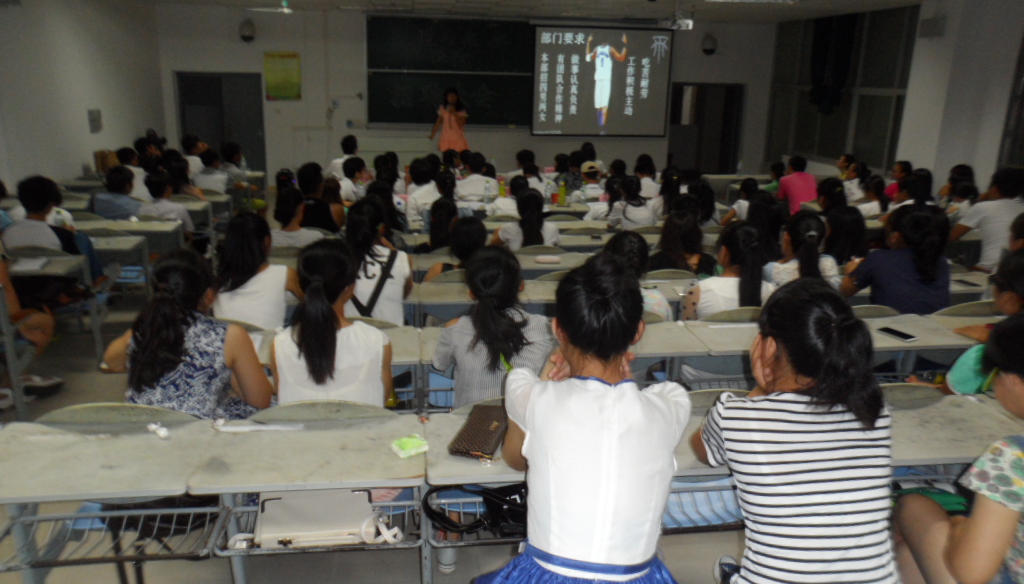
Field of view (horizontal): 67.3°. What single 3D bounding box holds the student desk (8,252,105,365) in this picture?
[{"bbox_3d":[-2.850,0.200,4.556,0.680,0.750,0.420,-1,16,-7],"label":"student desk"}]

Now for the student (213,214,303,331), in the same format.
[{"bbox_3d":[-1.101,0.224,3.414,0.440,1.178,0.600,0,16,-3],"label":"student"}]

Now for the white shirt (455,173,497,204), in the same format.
[{"bbox_3d":[-0.406,-1.097,8.888,0.500,0.560,0.320,0,16,-5],"label":"white shirt"}]

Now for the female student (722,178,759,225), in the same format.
[{"bbox_3d":[1.938,-0.392,6.551,0.440,1.160,0.700,-3,16,-15],"label":"female student"}]

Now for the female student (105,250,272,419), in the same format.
[{"bbox_3d":[-1.012,0.433,2.595,0.530,1.200,0.700,4,16,7],"label":"female student"}]

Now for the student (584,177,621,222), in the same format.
[{"bbox_3d":[0.845,-0.539,7.253,0.440,1.130,0.680,-4,17,-17],"label":"student"}]

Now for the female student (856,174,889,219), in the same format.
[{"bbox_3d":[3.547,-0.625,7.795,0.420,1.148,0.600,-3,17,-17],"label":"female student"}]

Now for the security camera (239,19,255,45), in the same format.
[{"bbox_3d":[-4.300,-4.238,12.473,0.250,0.370,0.270,0,16,-7],"label":"security camera"}]

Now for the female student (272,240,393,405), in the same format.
[{"bbox_3d":[-0.562,0.399,2.515,0.420,1.190,0.700,-1,16,-7],"label":"female student"}]

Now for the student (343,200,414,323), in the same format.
[{"bbox_3d":[-0.605,0.185,3.473,0.420,1.246,0.600,0,16,-3],"label":"student"}]

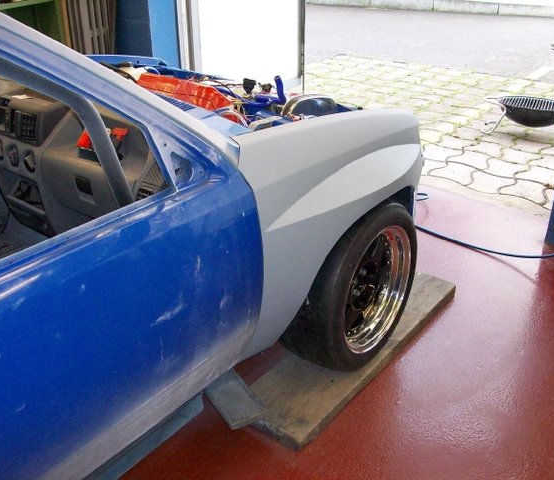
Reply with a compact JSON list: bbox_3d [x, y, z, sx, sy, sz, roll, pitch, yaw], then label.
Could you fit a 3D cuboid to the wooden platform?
[{"bbox_3d":[0.279,0.350,2.160,0.260,0.042,1.045,19,32,33],"label":"wooden platform"}]

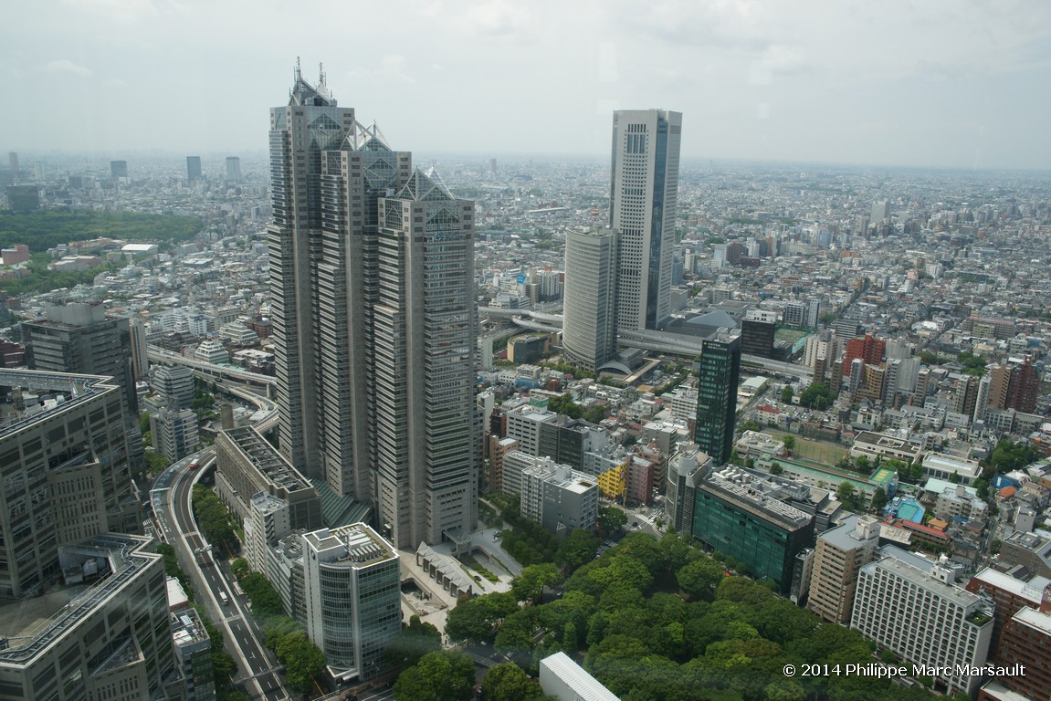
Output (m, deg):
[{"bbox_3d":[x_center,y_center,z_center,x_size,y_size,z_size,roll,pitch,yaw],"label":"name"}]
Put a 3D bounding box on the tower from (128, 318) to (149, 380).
[{"bbox_3d":[-325.060,-0.440,639.170,8.800,54.000,8.500,9,17,29],"label":"tower"}]

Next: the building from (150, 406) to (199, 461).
[{"bbox_3d":[-223.110,52.850,485.110,22.600,32.500,17.000,9,16,27],"label":"building"}]

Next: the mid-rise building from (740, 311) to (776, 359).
[{"bbox_3d":[224.270,-11.430,731.610,29.000,50.000,21.500,8,16,23],"label":"mid-rise building"}]

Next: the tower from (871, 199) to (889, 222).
[{"bbox_3d":[1092.120,-425.020,2338.080,26.000,62.000,44.000,-11,19,-38],"label":"tower"}]

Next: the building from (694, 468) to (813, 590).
[{"bbox_3d":[117.170,91.260,389.380,24.500,38.500,56.400,-10,19,-36],"label":"building"}]

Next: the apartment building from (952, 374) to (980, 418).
[{"bbox_3d":[357.100,37.830,613.560,12.600,32.800,17.000,12,18,36],"label":"apartment building"}]

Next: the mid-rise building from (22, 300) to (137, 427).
[{"bbox_3d":[-250.070,26.130,433.860,36.300,109.000,37.000,7,16,22],"label":"mid-rise building"}]

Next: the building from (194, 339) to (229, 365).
[{"bbox_3d":[-286.090,1.520,692.180,23.000,25.000,20.500,12,18,36],"label":"building"}]

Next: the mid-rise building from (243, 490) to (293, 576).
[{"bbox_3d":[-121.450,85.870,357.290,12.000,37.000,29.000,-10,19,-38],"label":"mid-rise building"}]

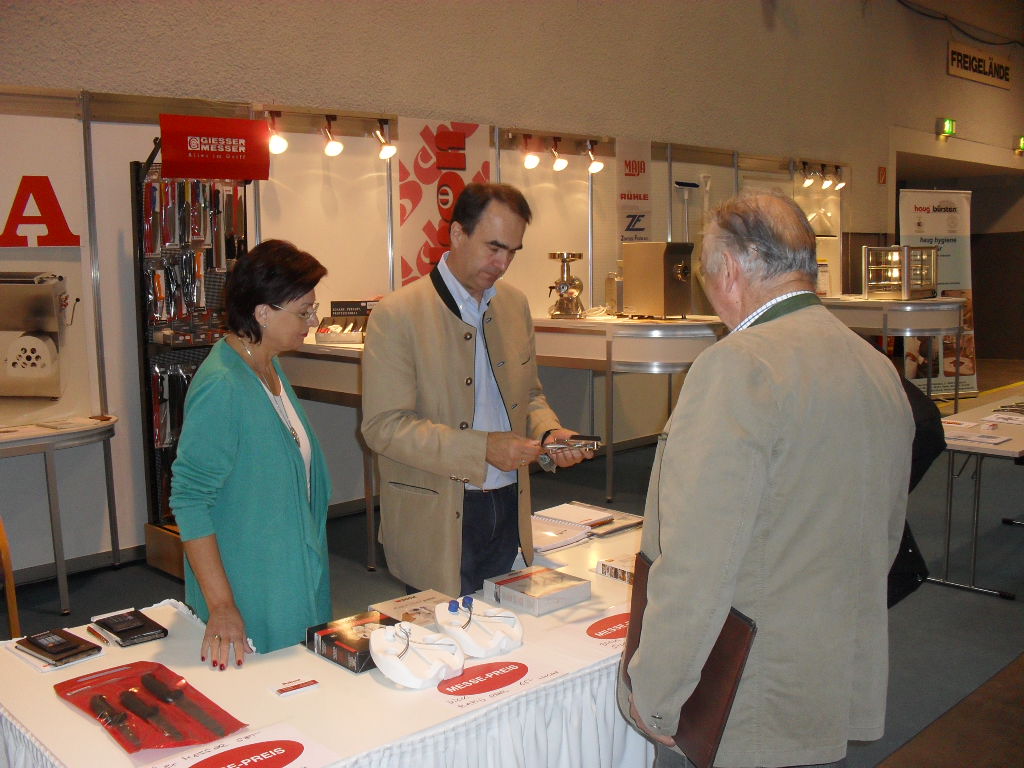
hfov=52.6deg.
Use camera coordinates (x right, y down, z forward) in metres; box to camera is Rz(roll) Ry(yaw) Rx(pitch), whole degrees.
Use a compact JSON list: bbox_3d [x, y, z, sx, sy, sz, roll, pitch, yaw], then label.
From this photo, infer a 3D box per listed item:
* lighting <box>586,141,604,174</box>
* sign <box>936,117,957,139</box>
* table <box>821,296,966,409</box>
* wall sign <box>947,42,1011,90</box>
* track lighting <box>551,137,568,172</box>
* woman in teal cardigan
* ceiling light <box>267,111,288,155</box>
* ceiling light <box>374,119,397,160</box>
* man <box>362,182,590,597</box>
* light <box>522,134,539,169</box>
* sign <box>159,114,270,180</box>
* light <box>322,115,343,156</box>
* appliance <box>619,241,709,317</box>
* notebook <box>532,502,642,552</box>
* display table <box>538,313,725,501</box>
[{"bbox_3d":[0.642,-1.740,7.956,0.101,0.252,0.121,-8,10,-42],"label":"lighting"},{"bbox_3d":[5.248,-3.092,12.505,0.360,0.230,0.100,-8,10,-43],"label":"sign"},{"bbox_3d":[3.631,-0.261,10.047,1.057,1.188,1.510,-8,10,-42],"label":"table"},{"bbox_3d":[5.931,-4.006,13.091,1.938,0.385,0.050,-8,10,-43],"label":"wall sign"},{"bbox_3d":[0.357,-1.709,7.692,0.101,0.252,0.121,-8,10,-42],"label":"track lighting"},{"bbox_3d":[-0.557,0.523,2.334,0.370,1.680,0.470,5,9,38],"label":"woman in teal cardigan"},{"bbox_3d":[-1.379,-1.479,6.088,0.101,0.252,0.121,-8,10,-42],"label":"ceiling light"},{"bbox_3d":[-0.785,-1.526,6.450,0.100,0.230,0.140,-8,10,-43],"label":"ceiling light"},{"bbox_3d":[-0.077,0.400,2.694,0.600,1.820,0.480,-7,9,-40],"label":"man"},{"bbox_3d":[0.131,-1.644,7.323,0.100,0.230,0.140,-8,10,-43],"label":"light"},{"bbox_3d":[-1.561,-1.241,5.470,0.615,0.320,0.120,-8,10,-43],"label":"sign"},{"bbox_3d":[-1.071,-1.480,6.178,0.100,0.230,0.140,-8,10,-43],"label":"light"},{"bbox_3d":[1.038,-0.731,7.280,0.312,0.514,0.393,-8,10,-42],"label":"appliance"},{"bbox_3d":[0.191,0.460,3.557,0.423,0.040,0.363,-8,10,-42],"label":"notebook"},{"bbox_3d":[0.860,0.122,7.391,1.057,1.208,1.510,-8,10,-42],"label":"display table"}]

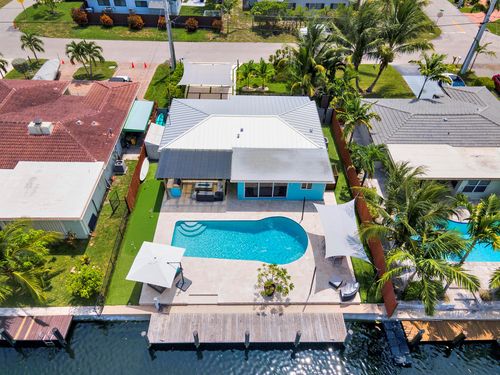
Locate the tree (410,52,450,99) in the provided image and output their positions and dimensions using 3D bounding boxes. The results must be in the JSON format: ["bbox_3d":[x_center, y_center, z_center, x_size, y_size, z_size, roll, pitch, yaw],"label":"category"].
[{"bbox_3d":[18.781,-10.907,37.494,3.900,6.900,3.900,0,44,0],"label":"tree"}]

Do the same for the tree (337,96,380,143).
[{"bbox_3d":[10.326,-6.191,33.979,4.000,5.200,4.000,0,44,0],"label":"tree"}]

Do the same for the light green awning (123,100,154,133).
[{"bbox_3d":[-10.830,-7.040,34.190,2.100,0.400,5.000,0,46,0],"label":"light green awning"}]

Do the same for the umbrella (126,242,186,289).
[{"bbox_3d":[-6.080,5.722,23.597,3.100,2.750,3.000,9,45,9],"label":"umbrella"}]

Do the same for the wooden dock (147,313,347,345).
[{"bbox_3d":[-0.150,9.307,22.773,12.500,0.500,1.950,0,44,0],"label":"wooden dock"}]

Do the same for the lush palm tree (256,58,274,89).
[{"bbox_3d":[1.850,-13.409,41.569,2.000,3.500,2.000,0,46,0],"label":"lush palm tree"}]

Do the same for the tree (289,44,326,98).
[{"bbox_3d":[7.064,-13.821,41.315,4.400,5.800,4.400,0,44,0],"label":"tree"}]

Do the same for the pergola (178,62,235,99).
[{"bbox_3d":[-4.900,-12.223,40.921,6.000,2.750,5.400,0,46,0],"label":"pergola"}]

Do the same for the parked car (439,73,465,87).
[{"bbox_3d":[24.600,-12.580,42.127,1.880,1.550,4.600,-10,46,-10],"label":"parked car"}]

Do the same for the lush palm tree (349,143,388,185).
[{"bbox_3d":[10.094,-1.533,29.881,3.300,4.300,3.300,0,44,0],"label":"lush palm tree"}]

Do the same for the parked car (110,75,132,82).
[{"bbox_3d":[-16.800,-12.831,43.332,4.500,1.550,1.850,0,44,0],"label":"parked car"}]

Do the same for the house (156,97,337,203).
[{"bbox_3d":[-0.500,-4.279,32.455,14.400,3.700,12.400,0,46,0],"label":"house"}]

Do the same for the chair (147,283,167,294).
[{"bbox_3d":[-5.980,6.273,24.218,1.250,0.650,2.000,25,51,23],"label":"chair"}]

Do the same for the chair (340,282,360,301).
[{"bbox_3d":[6.740,6.994,23.467,1.500,0.720,1.000,-30,52,-26],"label":"chair"}]

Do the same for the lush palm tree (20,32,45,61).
[{"bbox_3d":[-29.960,-19.189,48.061,3.100,4.000,3.100,0,44,0],"label":"lush palm tree"}]

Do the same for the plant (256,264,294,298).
[{"bbox_3d":[1.650,6.199,22.930,2.350,2.600,2.250,0,46,0],"label":"plant"}]

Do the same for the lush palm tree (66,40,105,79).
[{"bbox_3d":[-20.200,-15.435,42.788,4.300,4.600,3.600,0,46,0],"label":"lush palm tree"}]

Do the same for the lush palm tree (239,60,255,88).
[{"bbox_3d":[-0.281,-13.900,43.000,1.900,3.500,1.900,0,44,0],"label":"lush palm tree"}]

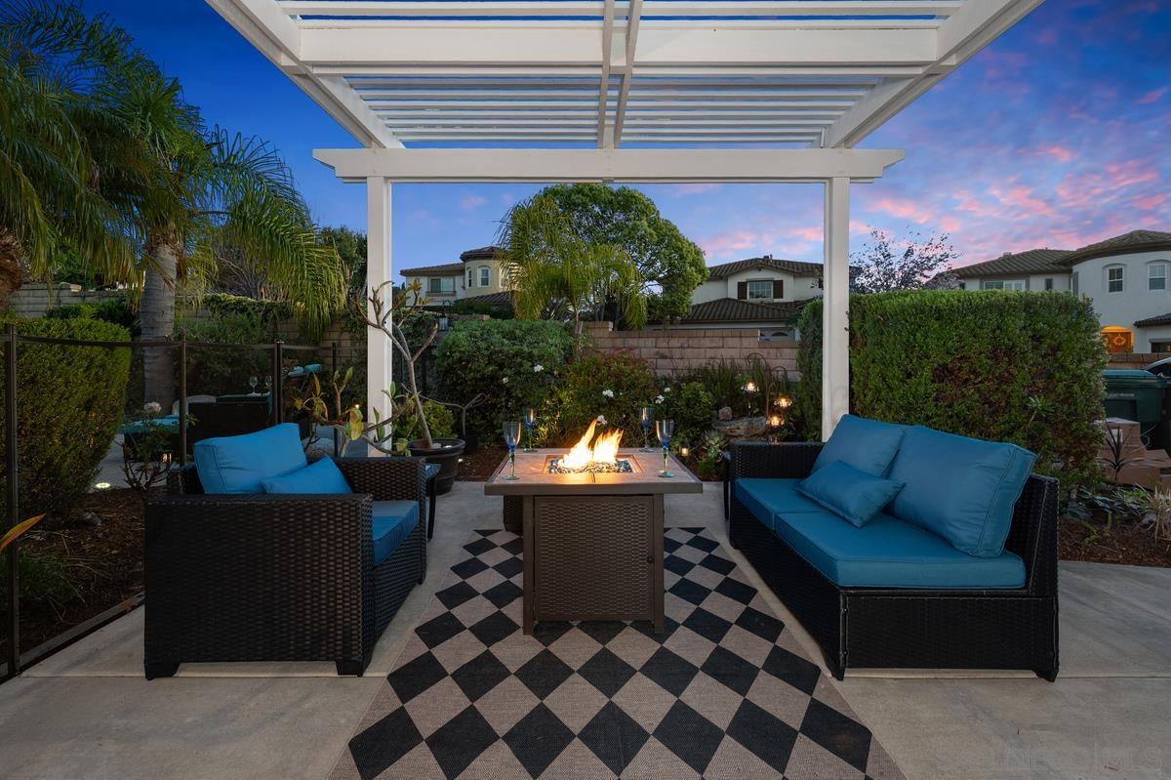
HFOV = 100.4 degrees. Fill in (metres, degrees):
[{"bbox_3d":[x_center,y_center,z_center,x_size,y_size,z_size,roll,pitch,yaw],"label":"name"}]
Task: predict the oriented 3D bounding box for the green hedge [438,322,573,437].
[{"bbox_3d":[-0.942,-0.068,6.000,1.700,1.500,1.200,0,3,0],"label":"green hedge"}]

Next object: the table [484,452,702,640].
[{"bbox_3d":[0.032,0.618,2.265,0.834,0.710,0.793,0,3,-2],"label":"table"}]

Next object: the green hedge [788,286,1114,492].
[{"bbox_3d":[3.060,0.004,4.300,2.100,1.620,0.950,0,3,-2],"label":"green hedge"}]

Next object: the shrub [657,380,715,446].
[{"bbox_3d":[1.046,0.292,5.100,0.630,0.820,0.600,0,3,0],"label":"shrub"}]

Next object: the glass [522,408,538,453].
[{"bbox_3d":[-0.285,0.207,2.482,0.075,0.225,0.075,0,3,0],"label":"glass"}]

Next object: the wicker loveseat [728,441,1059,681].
[{"bbox_3d":[1.266,0.631,2.325,0.753,0.716,1.173,0,3,-2],"label":"wicker loveseat"}]

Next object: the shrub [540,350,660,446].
[{"bbox_3d":[0.171,0.156,5.500,1.360,1.130,1.000,0,3,0],"label":"shrub"}]

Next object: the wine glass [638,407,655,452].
[{"bbox_3d":[0.314,0.205,2.507,0.075,0.225,0.075,0,3,0],"label":"wine glass"}]

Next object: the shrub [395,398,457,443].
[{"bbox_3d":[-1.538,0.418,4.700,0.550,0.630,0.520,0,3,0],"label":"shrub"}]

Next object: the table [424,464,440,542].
[{"bbox_3d":[-1.173,0.699,3.094,0.430,0.420,0.410,0,3,-2],"label":"table"}]

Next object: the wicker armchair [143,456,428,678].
[{"bbox_3d":[-1.172,0.652,2.098,0.759,0.688,0.770,0,3,-2],"label":"wicker armchair"}]

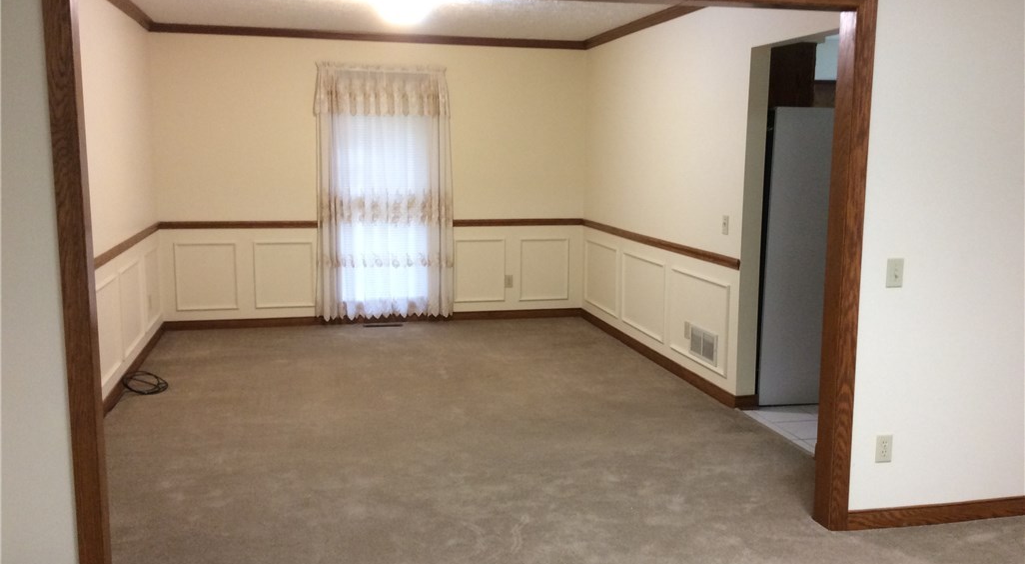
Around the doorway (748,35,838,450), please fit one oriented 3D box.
[{"bbox_3d":[1.483,-0.220,5.016,0.130,2.073,0.890,-1,8,-13],"label":"doorway"}]

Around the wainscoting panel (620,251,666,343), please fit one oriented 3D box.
[{"bbox_3d":[0.956,0.103,7.024,0.020,0.557,0.875,-1,8,-13],"label":"wainscoting panel"}]

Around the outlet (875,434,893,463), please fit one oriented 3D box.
[{"bbox_3d":[1.496,0.671,3.798,0.071,0.114,0.012,-1,8,-13],"label":"outlet"}]

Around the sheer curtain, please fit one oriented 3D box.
[{"bbox_3d":[-1.068,-0.734,7.885,1.150,2.130,0.120,-1,8,-13],"label":"sheer curtain"}]

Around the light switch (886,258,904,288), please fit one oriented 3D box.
[{"bbox_3d":[1.500,-0.033,3.694,0.071,0.114,0.018,-1,8,-13],"label":"light switch"}]

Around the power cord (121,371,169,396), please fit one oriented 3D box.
[{"bbox_3d":[-2.297,0.621,5.960,0.260,0.085,0.400,-1,8,-13],"label":"power cord"}]

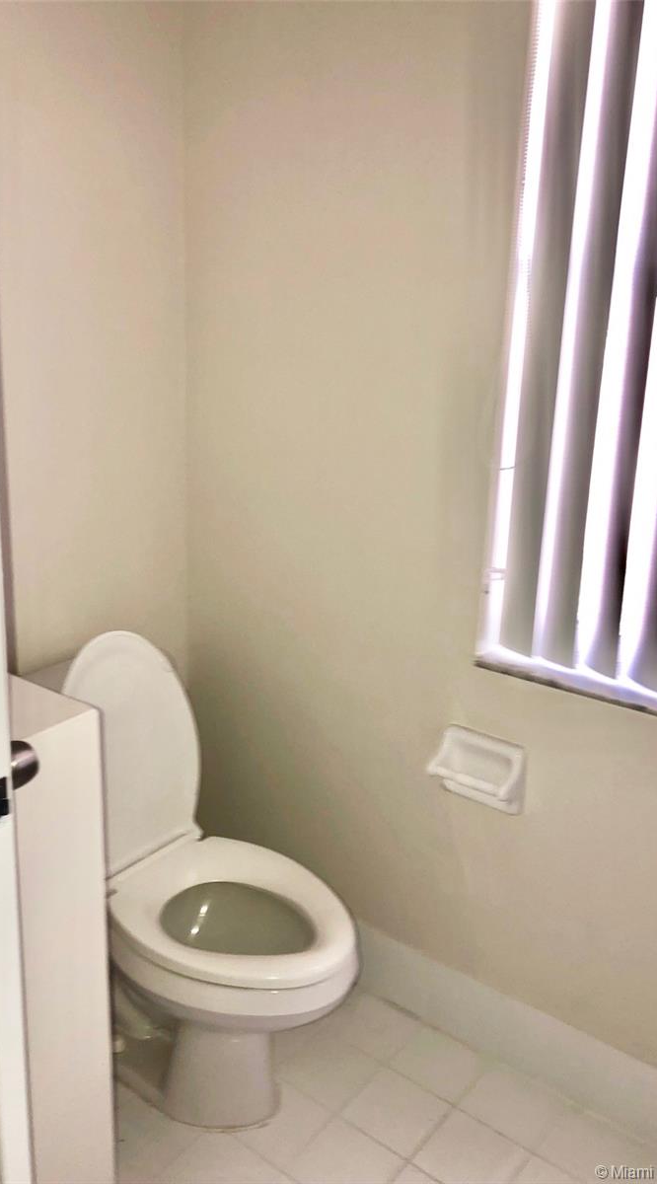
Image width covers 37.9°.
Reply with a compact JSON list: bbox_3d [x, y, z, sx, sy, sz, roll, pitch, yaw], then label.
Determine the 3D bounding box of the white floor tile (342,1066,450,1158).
[{"bbox_3d":[0.123,0.962,1.771,0.153,0.010,0.153,14,19,36],"label":"white floor tile"}]

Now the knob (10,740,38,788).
[{"bbox_3d":[-0.354,0.193,1.043,0.058,0.058,0.062,12,18,32],"label":"knob"}]

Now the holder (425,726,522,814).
[{"bbox_3d":[0.268,0.341,1.765,0.168,0.134,0.087,14,19,36],"label":"holder"}]

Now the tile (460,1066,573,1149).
[{"bbox_3d":[0.343,0.963,1.795,0.153,0.010,0.145,14,19,36],"label":"tile"}]

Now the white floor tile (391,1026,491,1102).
[{"bbox_3d":[0.219,0.933,1.889,0.153,0.010,0.145,14,19,36],"label":"white floor tile"}]

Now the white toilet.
[{"bbox_3d":[-0.275,0.507,1.785,0.769,0.833,0.450,14,19,36],"label":"white toilet"}]

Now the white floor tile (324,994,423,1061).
[{"bbox_3d":[0.095,0.904,1.982,0.153,0.010,0.145,14,19,36],"label":"white floor tile"}]

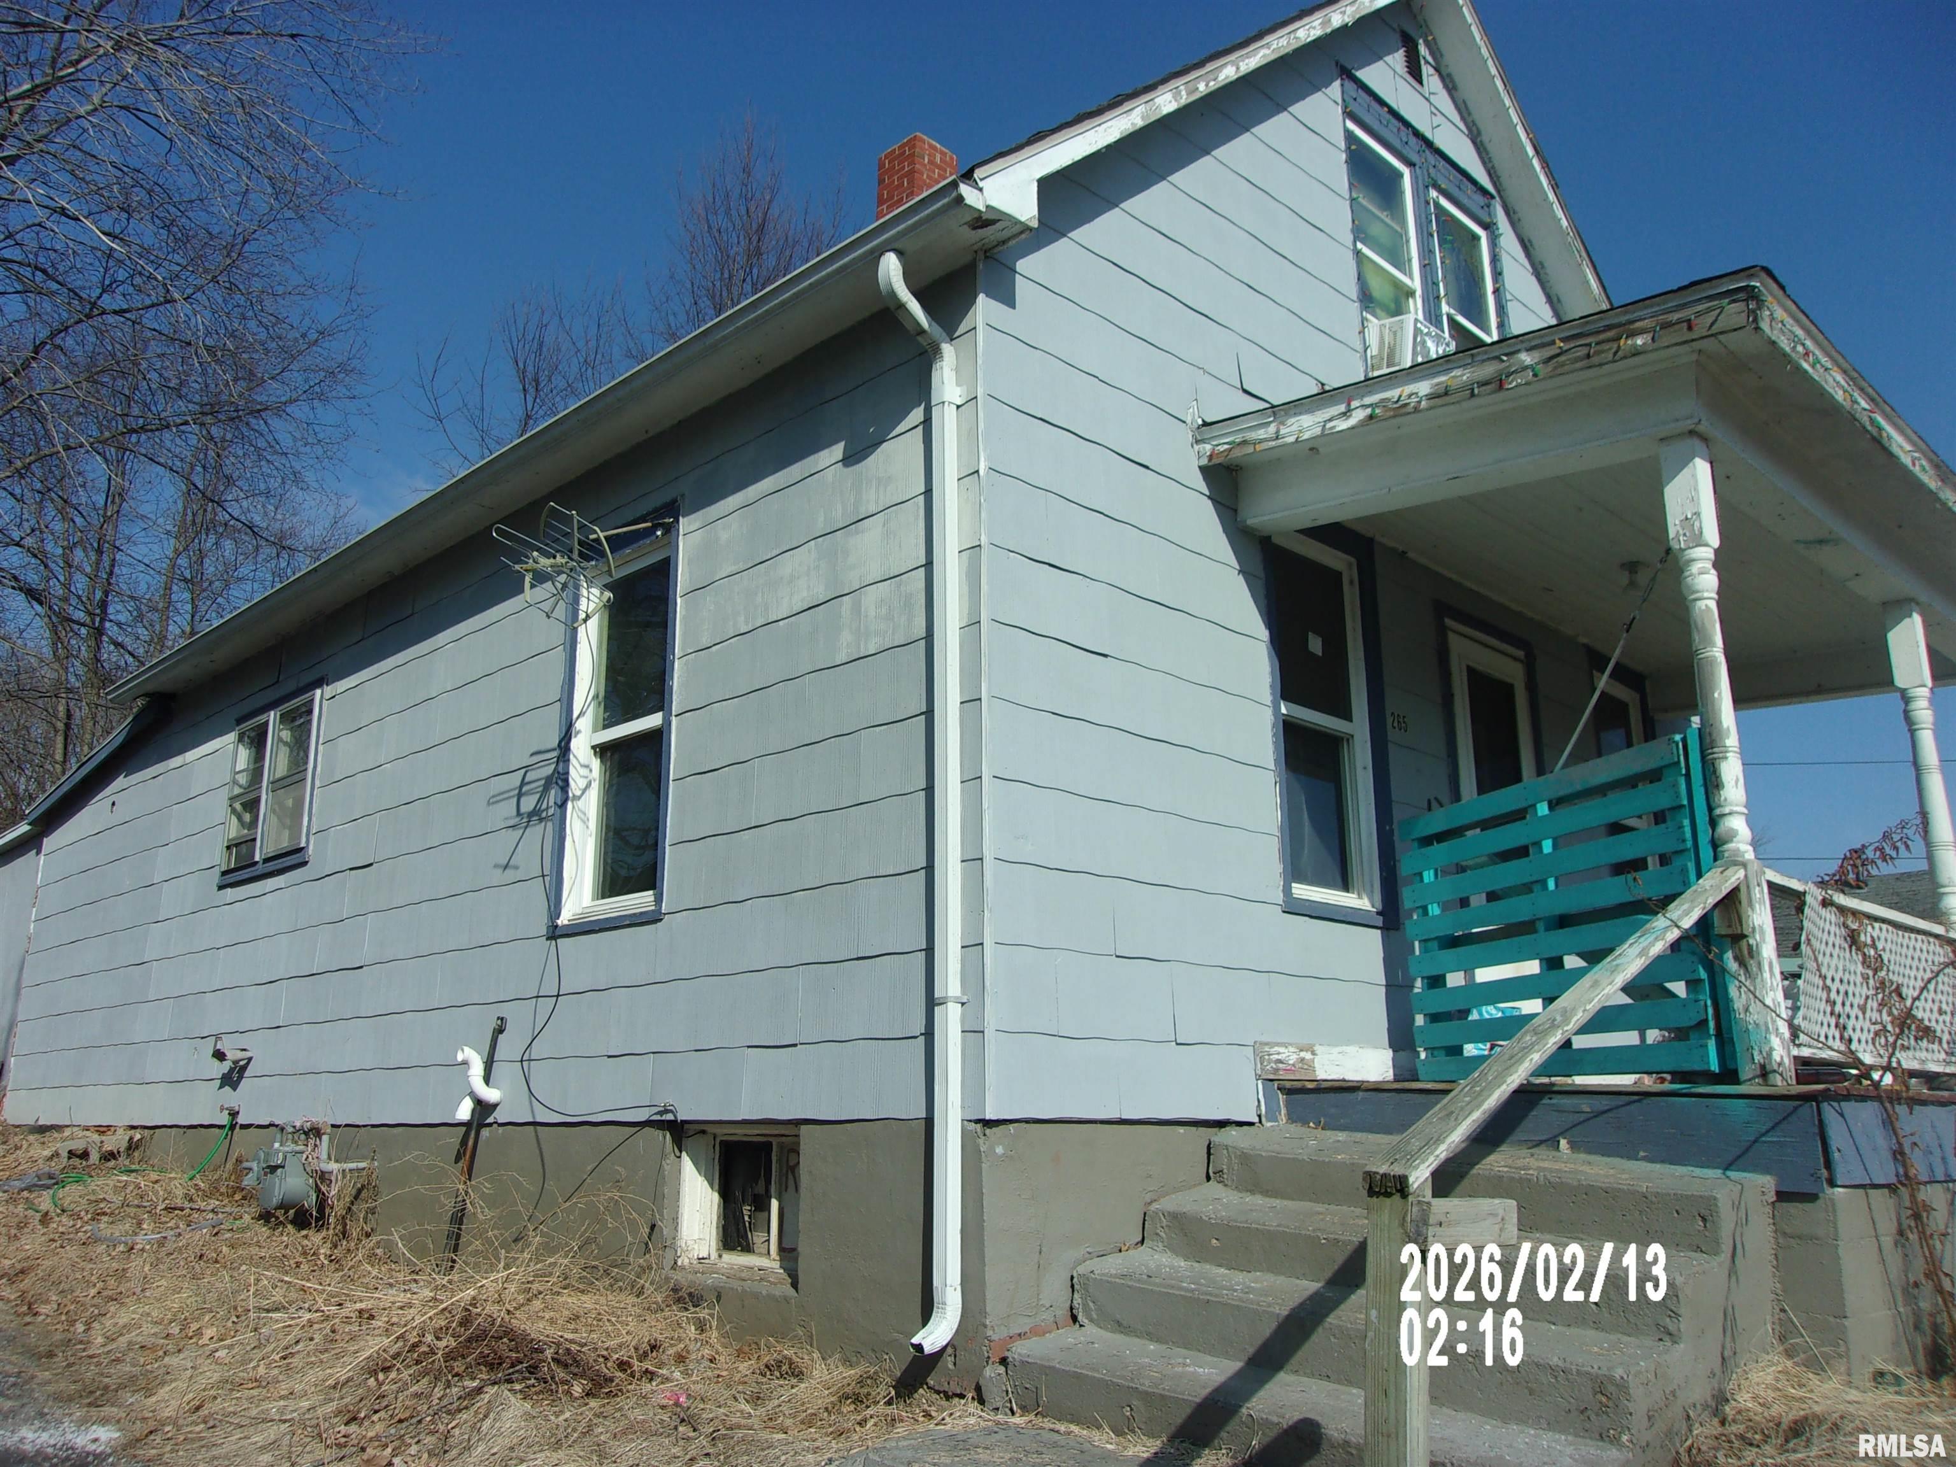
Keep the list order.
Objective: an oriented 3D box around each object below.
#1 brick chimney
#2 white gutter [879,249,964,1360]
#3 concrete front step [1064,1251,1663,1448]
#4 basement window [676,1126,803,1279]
[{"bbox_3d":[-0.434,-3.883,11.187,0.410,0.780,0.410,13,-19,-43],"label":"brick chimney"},{"bbox_3d":[-0.181,0.090,4.907,0.275,3.560,0.072,13,-19,-43],"label":"white gutter"},{"bbox_3d":[1.050,1.696,4.298,0.380,0.175,1.710,13,-15,-43],"label":"concrete front step"},{"bbox_3d":[-0.819,1.706,5.579,0.150,0.510,0.790,13,-19,-43],"label":"basement window"}]

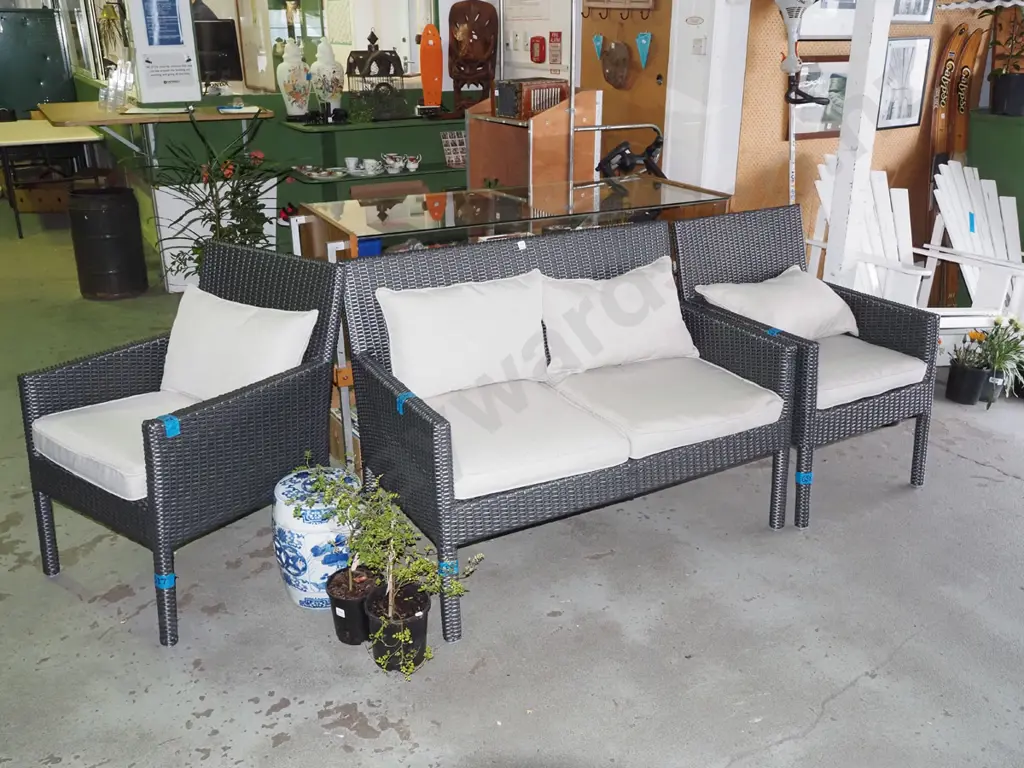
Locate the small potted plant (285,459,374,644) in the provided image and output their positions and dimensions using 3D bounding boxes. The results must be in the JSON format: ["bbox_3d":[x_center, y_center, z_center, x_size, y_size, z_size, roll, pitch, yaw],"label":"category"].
[{"bbox_3d":[-0.458,0.432,2.252,0.215,0.446,0.200,0,20,0],"label":"small potted plant"}]

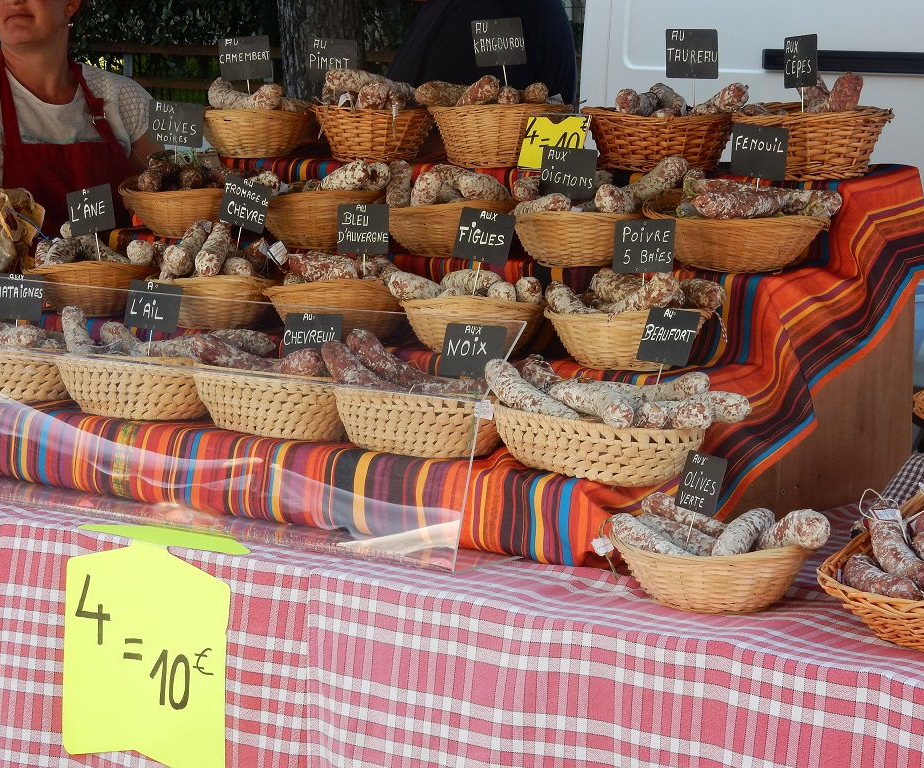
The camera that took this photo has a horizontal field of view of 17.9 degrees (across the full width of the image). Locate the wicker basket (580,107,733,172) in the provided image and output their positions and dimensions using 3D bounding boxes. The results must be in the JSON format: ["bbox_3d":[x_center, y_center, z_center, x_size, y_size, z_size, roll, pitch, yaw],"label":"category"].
[{"bbox_3d":[0.303,-0.381,4.566,0.258,0.097,0.194,5,8,40],"label":"wicker basket"}]

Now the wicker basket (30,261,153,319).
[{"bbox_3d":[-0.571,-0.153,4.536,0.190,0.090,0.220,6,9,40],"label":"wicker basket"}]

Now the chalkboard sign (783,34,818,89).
[{"bbox_3d":[0.473,-0.451,4.096,0.003,0.070,0.081,-5,8,-33],"label":"chalkboard sign"}]

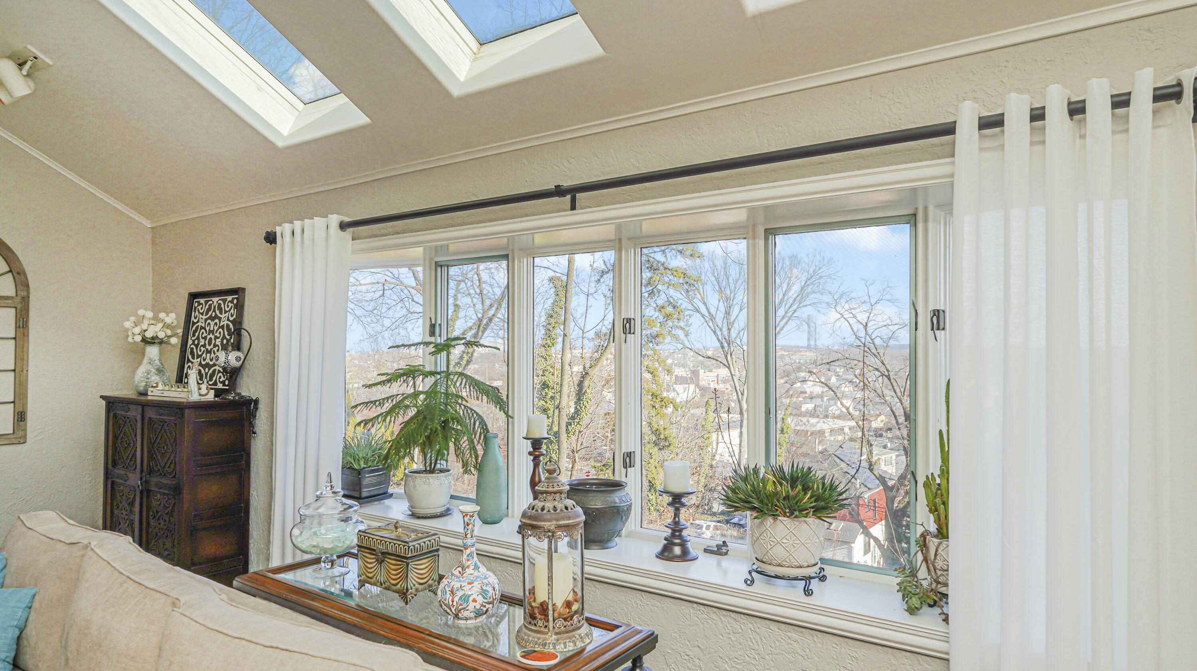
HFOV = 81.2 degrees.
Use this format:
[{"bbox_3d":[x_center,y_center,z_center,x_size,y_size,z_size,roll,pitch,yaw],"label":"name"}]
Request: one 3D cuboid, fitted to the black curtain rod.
[{"bbox_3d":[-0.191,-0.544,2.690,3.960,0.080,0.085,-1,-1,34],"label":"black curtain rod"}]

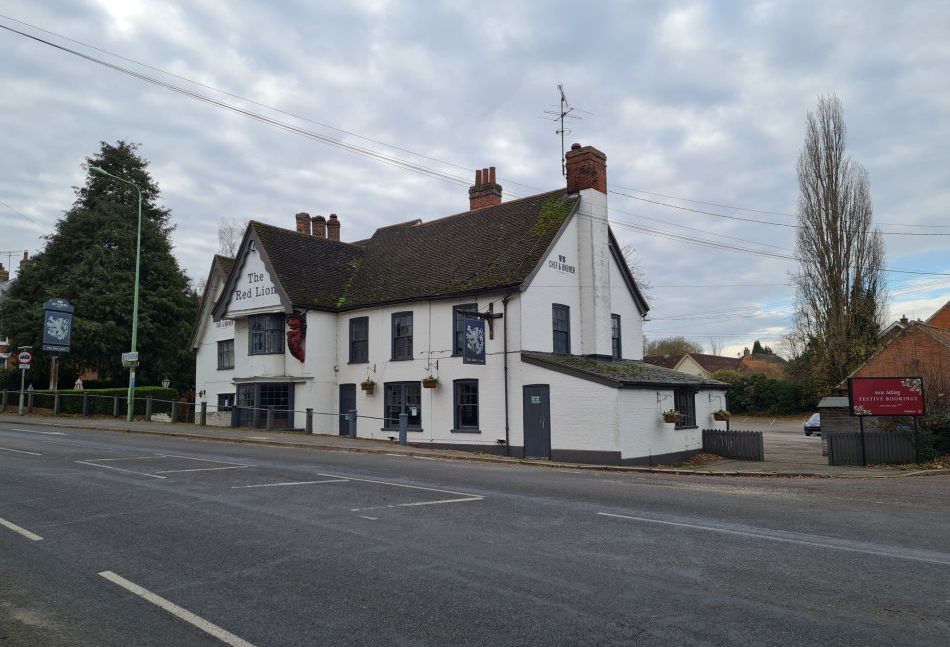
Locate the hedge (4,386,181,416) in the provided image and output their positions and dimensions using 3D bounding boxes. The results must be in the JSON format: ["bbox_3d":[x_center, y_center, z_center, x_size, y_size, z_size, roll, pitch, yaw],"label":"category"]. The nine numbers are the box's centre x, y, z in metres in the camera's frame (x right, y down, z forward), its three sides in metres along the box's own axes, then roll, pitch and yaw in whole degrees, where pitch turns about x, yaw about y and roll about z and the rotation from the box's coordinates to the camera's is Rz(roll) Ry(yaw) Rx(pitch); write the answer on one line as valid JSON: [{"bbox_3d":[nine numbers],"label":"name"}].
[{"bbox_3d":[-19.300,3.975,35.800,13.000,1.400,1.300,-4,-7,28],"label":"hedge"}]

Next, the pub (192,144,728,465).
[{"bbox_3d":[-1.707,-0.434,26.687,19.500,9.900,10.800,-6,-8,40],"label":"pub"}]

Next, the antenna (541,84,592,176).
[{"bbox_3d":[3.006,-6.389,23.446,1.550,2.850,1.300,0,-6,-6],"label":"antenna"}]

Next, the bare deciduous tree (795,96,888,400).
[{"bbox_3d":[31.154,-5.556,61.000,7.180,28.550,7.180,-1,-6,0],"label":"bare deciduous tree"}]

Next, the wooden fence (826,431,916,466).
[{"bbox_3d":[10.720,3.315,19.200,2.600,0.920,0.120,0,-6,-7],"label":"wooden fence"}]

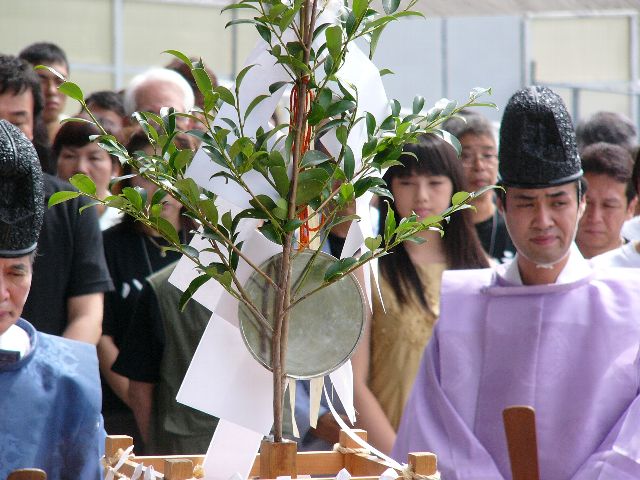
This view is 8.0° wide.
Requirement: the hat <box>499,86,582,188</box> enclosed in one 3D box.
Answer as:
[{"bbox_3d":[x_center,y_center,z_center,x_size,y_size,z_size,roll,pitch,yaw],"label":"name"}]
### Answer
[{"bbox_3d":[0.439,-0.214,9.150,0.167,0.188,0.215,-2,9,1],"label":"hat"}]

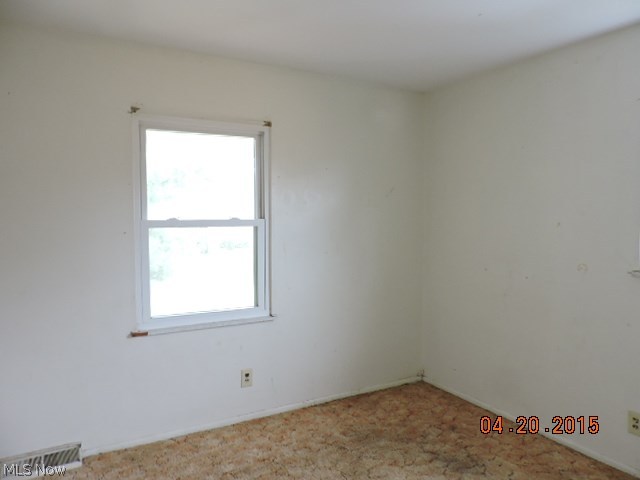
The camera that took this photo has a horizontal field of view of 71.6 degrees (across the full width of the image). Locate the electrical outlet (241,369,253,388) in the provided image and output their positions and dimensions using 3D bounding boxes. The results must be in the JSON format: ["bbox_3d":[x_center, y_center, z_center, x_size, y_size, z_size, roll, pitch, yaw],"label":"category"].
[{"bbox_3d":[-0.492,0.936,2.995,0.077,0.121,0.011,-2,4,-29],"label":"electrical outlet"}]

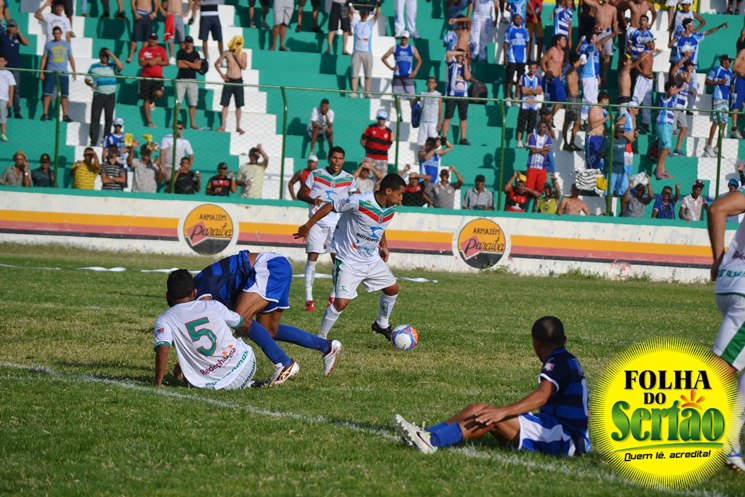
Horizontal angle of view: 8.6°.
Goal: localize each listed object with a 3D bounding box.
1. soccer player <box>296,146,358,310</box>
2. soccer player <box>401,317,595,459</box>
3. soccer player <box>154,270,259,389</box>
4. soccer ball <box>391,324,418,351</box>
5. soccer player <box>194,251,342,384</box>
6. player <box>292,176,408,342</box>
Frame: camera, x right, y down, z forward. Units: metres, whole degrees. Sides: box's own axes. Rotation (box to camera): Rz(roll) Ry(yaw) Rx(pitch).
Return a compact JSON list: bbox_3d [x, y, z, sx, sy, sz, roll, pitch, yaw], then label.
[{"bbox_3d":[-0.460,-0.196,51.300,0.660,1.710,0.480,2,1,-6],"label":"soccer player"},{"bbox_3d":[0.686,0.789,28.400,1.120,0.790,0.570,3,1,12],"label":"soccer player"},{"bbox_3d":[-1.139,0.566,34.700,0.760,0.820,0.850,3,1,12],"label":"soccer player"},{"bbox_3d":[0.269,0.749,41.800,0.220,0.220,0.220,3,1,0],"label":"soccer ball"},{"bbox_3d":[-0.786,0.500,35.500,1.150,0.970,0.600,3,1,27],"label":"soccer player"},{"bbox_3d":[-0.192,0.087,43.400,0.850,1.520,0.780,2,1,-40],"label":"player"}]

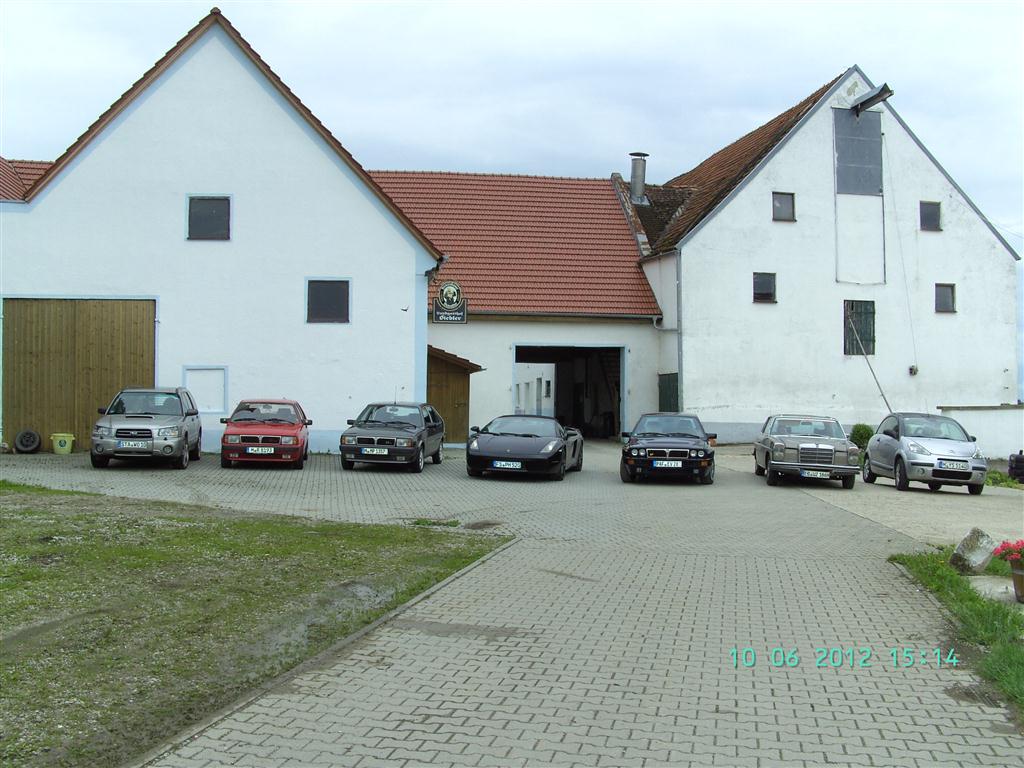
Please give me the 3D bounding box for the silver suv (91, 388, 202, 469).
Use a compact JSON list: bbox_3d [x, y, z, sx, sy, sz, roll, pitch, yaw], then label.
[{"bbox_3d":[-7.304,0.835,22.180,1.735,1.560,4.450,1,-1,-11],"label":"silver suv"}]

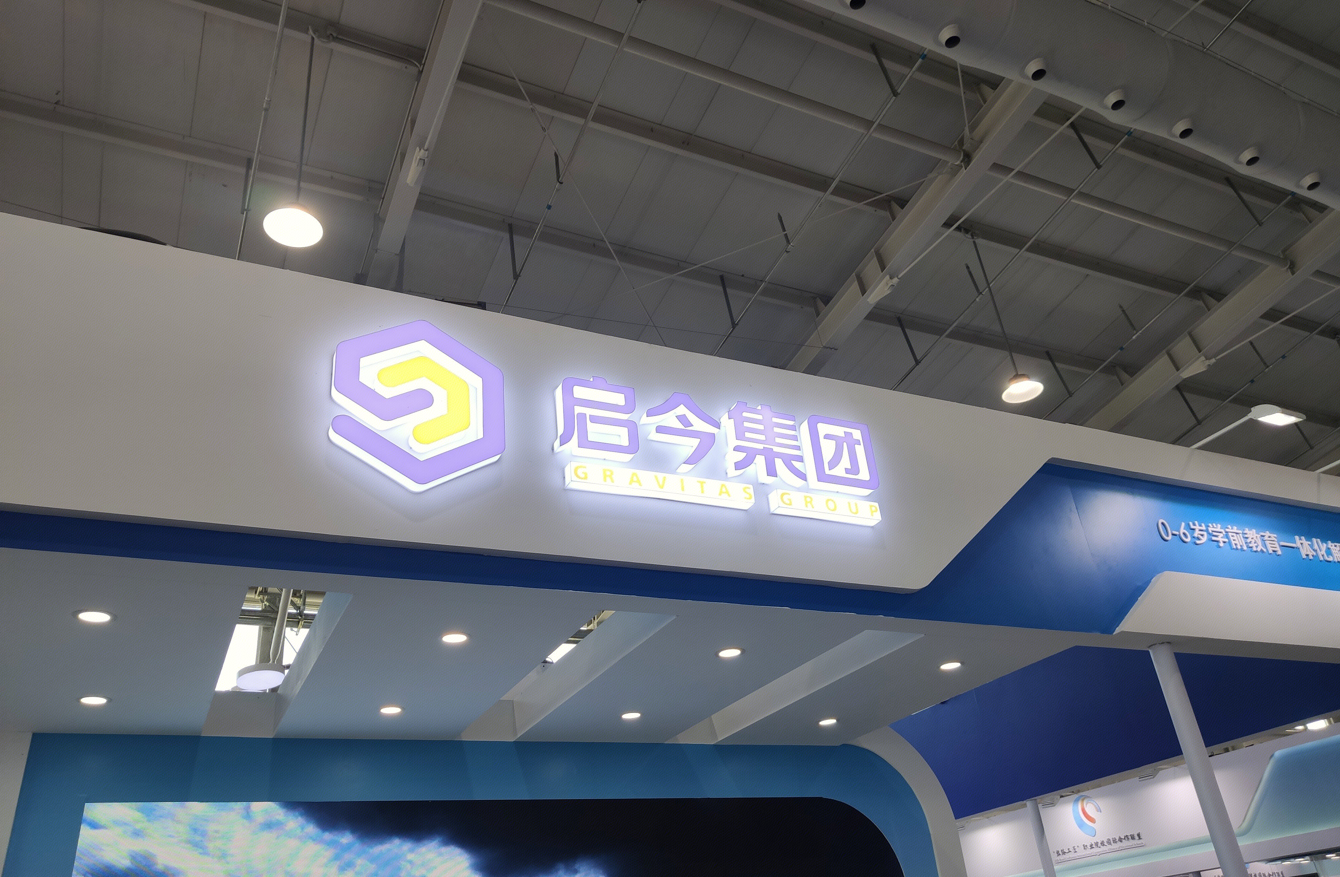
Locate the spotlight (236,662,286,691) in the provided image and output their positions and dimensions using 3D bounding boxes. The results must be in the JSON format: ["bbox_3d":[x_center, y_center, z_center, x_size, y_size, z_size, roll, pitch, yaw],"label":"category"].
[{"bbox_3d":[-2.767,1.618,6.813,0.301,0.048,0.301,3,-39,-28],"label":"spotlight"}]

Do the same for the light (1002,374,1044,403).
[{"bbox_3d":[4.132,-0.646,11.859,0.475,0.239,0.475,9,-32,-25],"label":"light"}]

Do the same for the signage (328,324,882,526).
[{"bbox_3d":[-0.167,-0.012,4.676,2.696,0.808,0.080,9,-32,-25],"label":"signage"}]

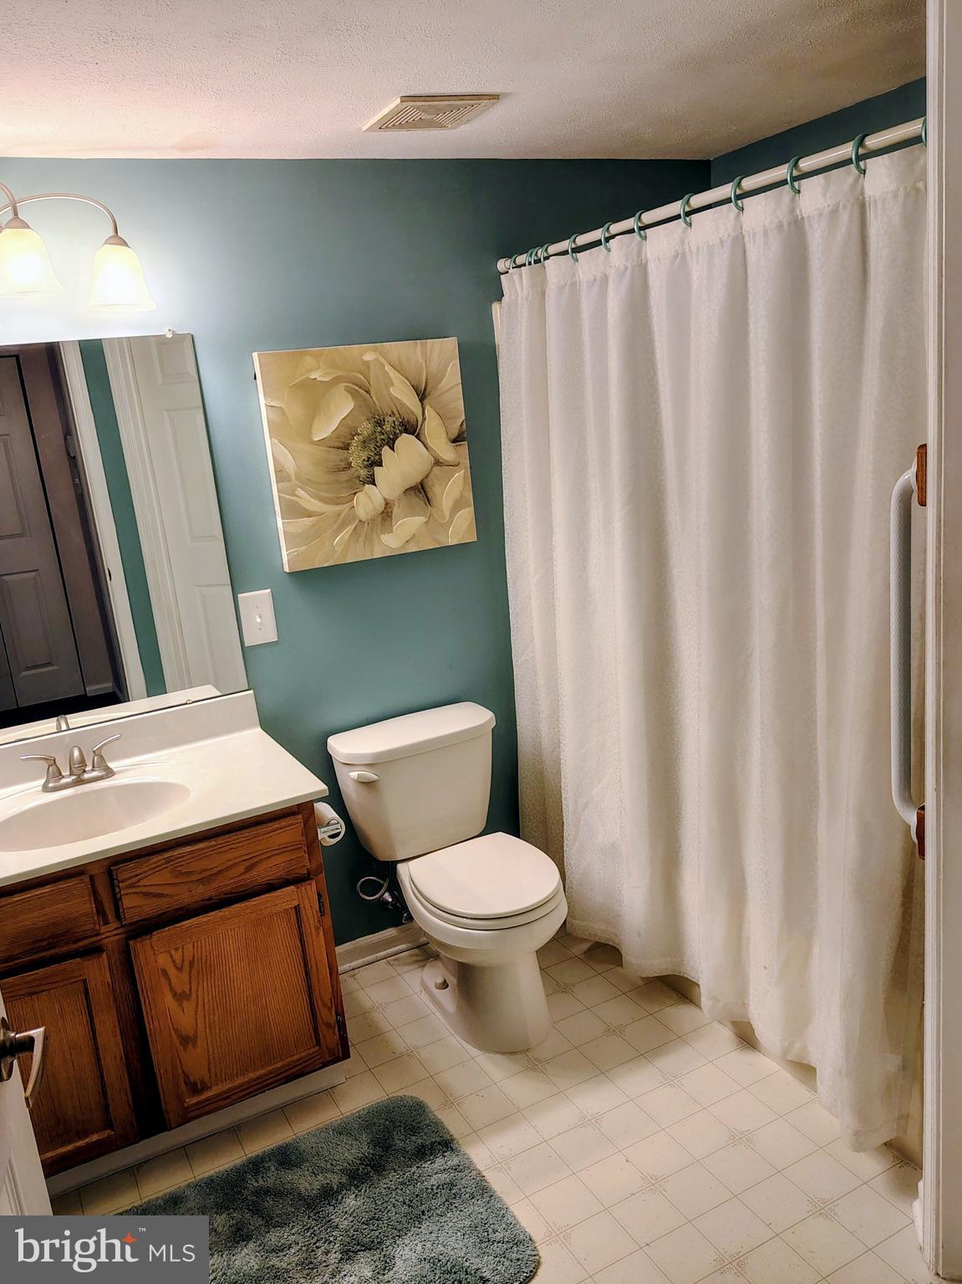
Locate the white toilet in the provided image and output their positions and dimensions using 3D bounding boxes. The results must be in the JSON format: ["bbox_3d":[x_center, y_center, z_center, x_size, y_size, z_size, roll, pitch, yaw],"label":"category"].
[{"bbox_3d":[-0.057,0.627,2.375,0.480,0.736,0.660,-12,13,-26],"label":"white toilet"}]

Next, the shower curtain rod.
[{"bbox_3d":[0.414,-0.938,1.928,0.035,0.035,1.500,-12,17,-26],"label":"shower curtain rod"}]

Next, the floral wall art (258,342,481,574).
[{"bbox_3d":[-0.293,-0.518,2.444,0.570,0.568,0.043,-12,13,-26],"label":"floral wall art"}]

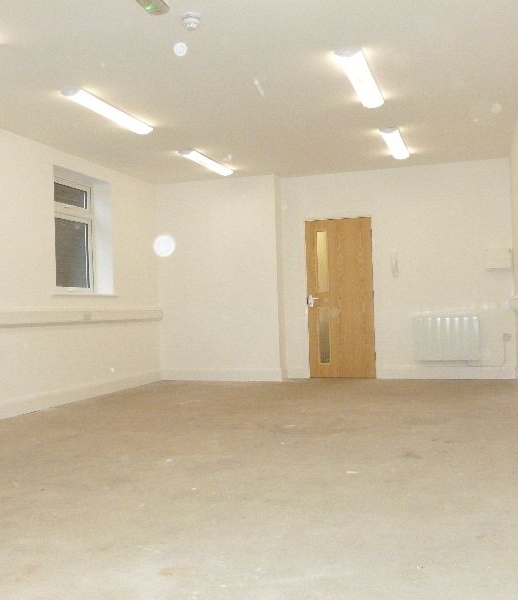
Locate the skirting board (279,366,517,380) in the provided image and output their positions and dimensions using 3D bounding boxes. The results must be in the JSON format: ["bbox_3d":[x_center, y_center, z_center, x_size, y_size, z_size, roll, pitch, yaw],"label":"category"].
[{"bbox_3d":[1.710,0.911,8.025,2.805,0.144,0.025,-2,-1,18],"label":"skirting board"}]

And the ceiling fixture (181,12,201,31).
[{"bbox_3d":[-0.397,-1.633,3.810,0.116,0.066,0.116,-2,-1,0],"label":"ceiling fixture"}]

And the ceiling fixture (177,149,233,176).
[{"bbox_3d":[-0.582,-1.552,7.432,0.190,0.065,1.194,-2,-1,18],"label":"ceiling fixture"}]

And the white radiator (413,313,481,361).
[{"bbox_3d":[2.261,0.459,7.805,0.741,0.551,0.100,-2,-1,18],"label":"white radiator"}]

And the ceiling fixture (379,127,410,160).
[{"bbox_3d":[1.450,-1.630,6.844,0.190,0.065,1.194,-2,-1,18],"label":"ceiling fixture"}]

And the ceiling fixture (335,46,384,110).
[{"bbox_3d":[0.786,-1.649,4.915,0.190,0.065,1.194,-2,-1,18],"label":"ceiling fixture"}]

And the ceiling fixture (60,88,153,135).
[{"bbox_3d":[-1.248,-1.570,5.497,0.190,0.065,1.194,-2,-1,18],"label":"ceiling fixture"}]

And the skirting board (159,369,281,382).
[{"bbox_3d":[-0.513,0.990,8.442,1.679,0.148,0.025,-2,-1,18],"label":"skirting board"}]

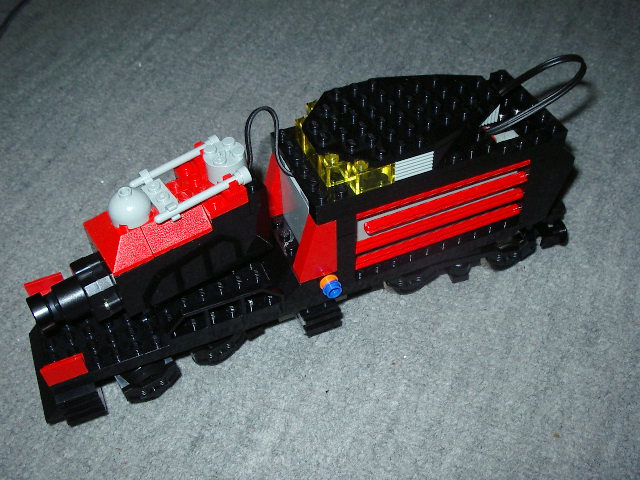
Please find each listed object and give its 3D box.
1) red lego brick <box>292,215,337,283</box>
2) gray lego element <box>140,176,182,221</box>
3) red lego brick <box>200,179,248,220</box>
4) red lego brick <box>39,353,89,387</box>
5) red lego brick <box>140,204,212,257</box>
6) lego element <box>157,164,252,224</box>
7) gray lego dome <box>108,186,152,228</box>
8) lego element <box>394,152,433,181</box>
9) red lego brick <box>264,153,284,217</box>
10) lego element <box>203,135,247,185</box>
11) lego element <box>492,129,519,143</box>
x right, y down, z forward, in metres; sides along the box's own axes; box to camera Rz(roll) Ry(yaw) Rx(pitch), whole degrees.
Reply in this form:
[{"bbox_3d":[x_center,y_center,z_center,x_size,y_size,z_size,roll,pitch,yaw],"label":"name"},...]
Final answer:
[{"bbox_3d":[-0.002,0.002,0.276,0.016,0.029,0.008,-18,48,-15],"label":"red lego brick"},{"bbox_3d":[-0.060,-0.016,0.264,0.008,0.006,0.028,-26,50,-21],"label":"gray lego element"},{"bbox_3d":[-0.036,-0.017,0.264,0.016,0.011,0.008,-26,51,-21],"label":"red lego brick"},{"bbox_3d":[-0.096,0.049,0.265,0.016,0.006,0.008,-18,48,-14],"label":"red lego brick"},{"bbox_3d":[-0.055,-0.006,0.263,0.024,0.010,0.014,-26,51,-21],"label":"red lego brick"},{"bbox_3d":[-0.043,-0.016,0.260,0.040,0.006,0.006,-29,51,-17],"label":"lego element"},{"bbox_3d":[-0.071,-0.013,0.258,0.016,0.011,0.016,-2,46,2],"label":"gray lego dome"},{"bbox_3d":[0.034,-0.030,0.263,0.016,0.010,0.008,-18,48,-14],"label":"lego element"},{"bbox_3d":[-0.018,-0.024,0.302,0.016,0.029,0.008,-18,48,-15],"label":"red lego brick"},{"bbox_3d":[-0.037,-0.030,0.272,0.016,0.011,0.016,-2,46,2],"label":"lego element"},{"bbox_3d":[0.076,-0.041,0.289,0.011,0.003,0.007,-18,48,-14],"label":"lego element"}]

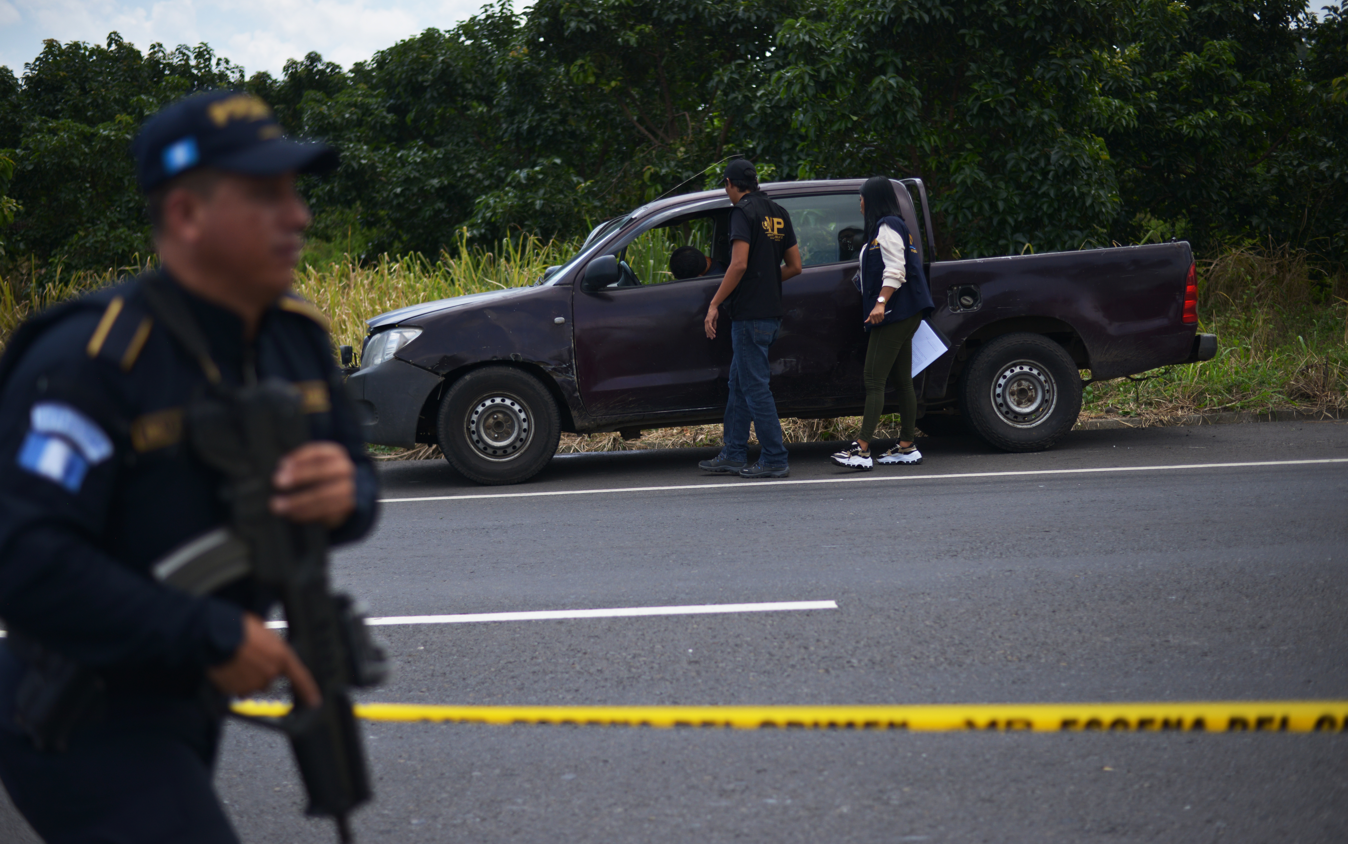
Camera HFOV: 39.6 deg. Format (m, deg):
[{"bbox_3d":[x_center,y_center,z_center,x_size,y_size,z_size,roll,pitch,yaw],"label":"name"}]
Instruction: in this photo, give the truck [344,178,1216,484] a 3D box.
[{"bbox_3d":[0.576,-0.637,11.676,5.215,1.700,1.800,-4,4,-7],"label":"truck"}]

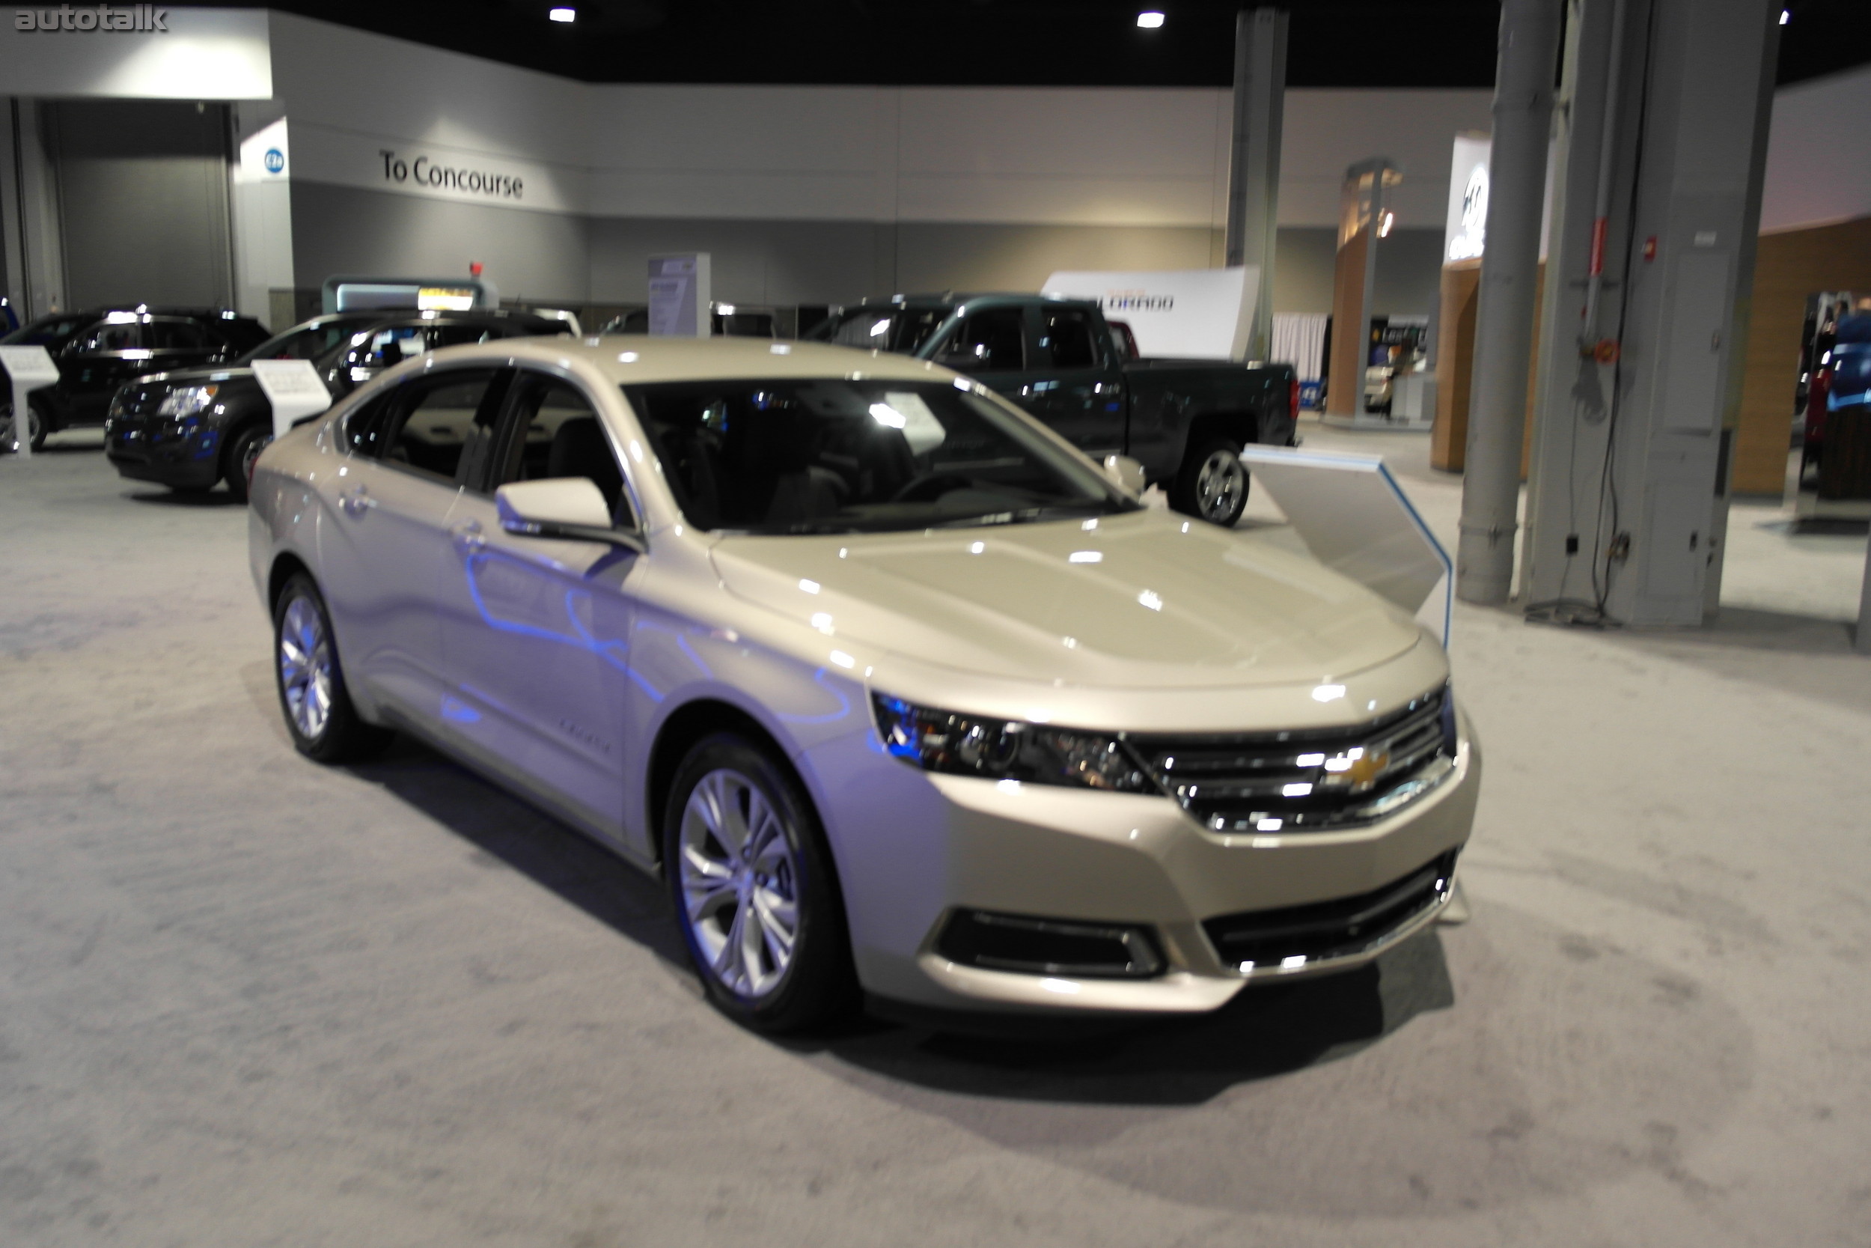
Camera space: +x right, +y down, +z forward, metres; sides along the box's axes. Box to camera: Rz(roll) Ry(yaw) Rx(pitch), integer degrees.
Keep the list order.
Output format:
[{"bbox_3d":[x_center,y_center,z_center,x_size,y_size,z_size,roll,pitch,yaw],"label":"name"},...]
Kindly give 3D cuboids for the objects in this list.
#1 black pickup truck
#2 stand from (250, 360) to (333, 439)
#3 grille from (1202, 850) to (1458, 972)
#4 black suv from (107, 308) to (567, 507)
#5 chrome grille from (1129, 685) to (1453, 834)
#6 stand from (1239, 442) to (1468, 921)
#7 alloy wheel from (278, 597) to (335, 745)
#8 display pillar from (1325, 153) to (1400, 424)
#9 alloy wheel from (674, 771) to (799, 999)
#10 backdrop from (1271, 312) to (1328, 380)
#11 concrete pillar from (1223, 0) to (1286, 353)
[{"bbox_3d":[0.520,-1.710,12.920,5.840,1.910,2.030,-6,12,-38],"label":"black pickup truck"},{"bbox_3d":[-5.516,-1.582,13.326,0.520,1.300,0.400,-4,11,-27],"label":"stand"},{"bbox_3d":[0.885,0.603,3.240,0.870,0.135,0.140,-7,13,-39],"label":"grille"},{"bbox_3d":[-5.800,-2.290,16.080,1.930,1.750,4.950,10,13,40],"label":"black suv"},{"bbox_3d":[0.838,0.295,3.253,1.060,0.235,0.210,-7,13,-39],"label":"chrome grille"},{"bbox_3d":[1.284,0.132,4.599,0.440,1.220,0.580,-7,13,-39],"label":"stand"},{"bbox_3d":[-2.180,0.146,5.626,0.200,0.510,0.510,-7,13,-39],"label":"alloy wheel"},{"bbox_3d":[10.267,-7.947,37.696,1.250,6.250,0.900,2,10,7],"label":"display pillar"},{"bbox_3d":[-0.367,0.560,3.483,0.200,0.510,0.510,-7,13,-39],"label":"alloy wheel"},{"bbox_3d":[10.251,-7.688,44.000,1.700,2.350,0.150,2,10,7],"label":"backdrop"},{"bbox_3d":[7.228,-9.232,35.444,1.120,9.400,1.120,2,10,7],"label":"concrete pillar"}]

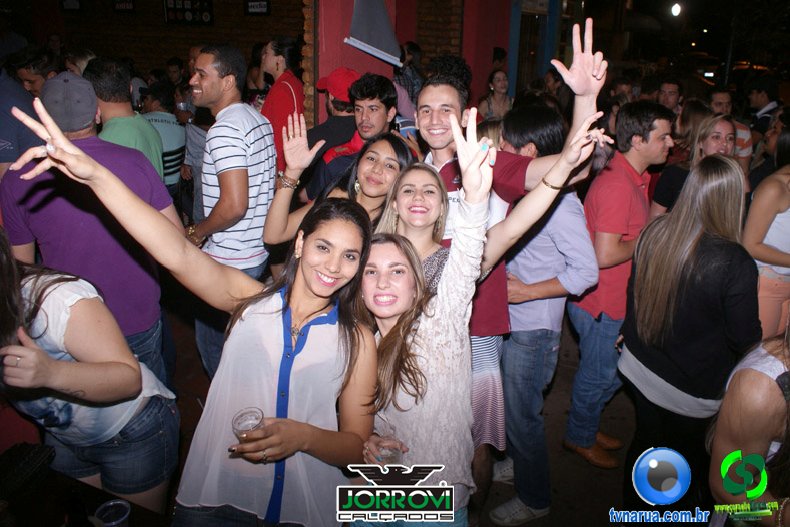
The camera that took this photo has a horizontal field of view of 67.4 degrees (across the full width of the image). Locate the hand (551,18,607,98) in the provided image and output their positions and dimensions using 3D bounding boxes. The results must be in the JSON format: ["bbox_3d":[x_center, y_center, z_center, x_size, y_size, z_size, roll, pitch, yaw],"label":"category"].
[{"bbox_3d":[0.465,-0.519,1.500,0.135,0.200,0.065,3,15,6],"label":"hand"}]

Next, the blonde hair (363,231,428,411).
[{"bbox_3d":[0.004,0.151,1.520,0.200,0.450,0.220,2,15,1],"label":"blonde hair"}]

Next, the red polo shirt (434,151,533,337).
[{"bbox_3d":[0.162,-0.067,1.980,0.540,0.680,0.290,3,15,5],"label":"red polo shirt"}]

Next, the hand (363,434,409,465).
[{"bbox_3d":[-0.024,0.473,1.490,0.110,0.085,0.090,-9,19,-36],"label":"hand"}]

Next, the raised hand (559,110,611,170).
[{"bbox_3d":[0.523,-0.337,1.610,0.085,0.170,0.090,38,9,24],"label":"raised hand"}]

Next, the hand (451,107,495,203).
[{"bbox_3d":[0.164,-0.228,1.250,0.093,0.195,0.070,-3,15,6],"label":"hand"}]

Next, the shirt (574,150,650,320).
[{"bbox_3d":[0.950,-0.125,2.560,0.310,0.710,0.470,7,16,21],"label":"shirt"}]

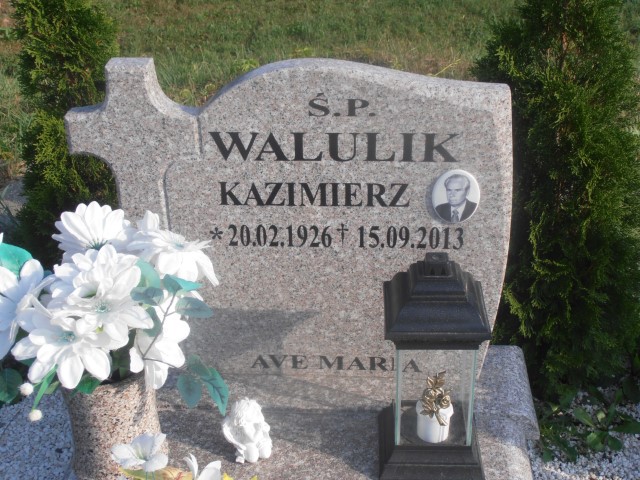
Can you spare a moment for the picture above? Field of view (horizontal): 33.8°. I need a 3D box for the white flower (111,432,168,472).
[{"bbox_3d":[-0.254,0.301,1.490,0.078,0.050,0.050,-1,60,-1],"label":"white flower"}]

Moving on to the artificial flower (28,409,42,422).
[{"bbox_3d":[-0.392,0.241,1.450,0.018,0.018,0.018,-1,22,0],"label":"artificial flower"}]

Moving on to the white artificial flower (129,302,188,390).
[{"bbox_3d":[-0.234,0.150,1.530,0.085,0.118,0.050,-26,14,-39],"label":"white artificial flower"}]

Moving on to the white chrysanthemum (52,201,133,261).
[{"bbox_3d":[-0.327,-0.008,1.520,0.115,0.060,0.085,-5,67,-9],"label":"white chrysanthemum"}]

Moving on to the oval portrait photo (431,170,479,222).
[{"bbox_3d":[0.230,-0.073,1.780,0.081,0.100,0.012,1,27,3],"label":"oval portrait photo"}]

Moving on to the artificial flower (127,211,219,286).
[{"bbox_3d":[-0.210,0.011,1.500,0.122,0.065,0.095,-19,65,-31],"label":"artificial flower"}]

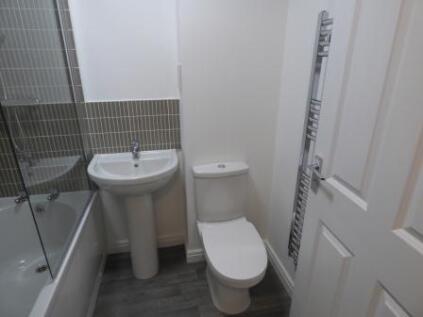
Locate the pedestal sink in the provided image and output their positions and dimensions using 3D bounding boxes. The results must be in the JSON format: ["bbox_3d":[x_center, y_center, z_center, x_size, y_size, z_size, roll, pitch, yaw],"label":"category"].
[{"bbox_3d":[-0.484,0.432,1.650,0.566,0.838,0.466,-4,20,-10],"label":"pedestal sink"}]

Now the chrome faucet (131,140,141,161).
[{"bbox_3d":[-0.486,-0.048,1.559,0.048,0.127,0.126,-4,20,-10],"label":"chrome faucet"}]

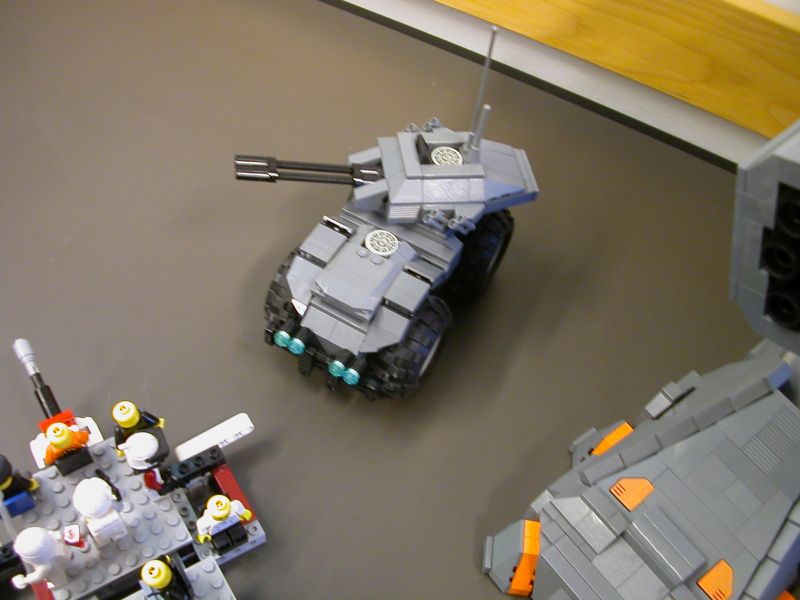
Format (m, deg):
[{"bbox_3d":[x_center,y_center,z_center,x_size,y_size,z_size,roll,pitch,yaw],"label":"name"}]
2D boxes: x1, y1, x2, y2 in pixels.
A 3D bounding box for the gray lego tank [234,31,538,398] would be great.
[{"bbox_3d":[-0.014,-0.050,0.416,0.130,0.144,0.139,28,57,15],"label":"gray lego tank"}]

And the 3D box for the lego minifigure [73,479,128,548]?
[{"bbox_3d":[-0.127,0.088,0.358,0.022,0.041,0.017,-26,61,-21],"label":"lego minifigure"}]

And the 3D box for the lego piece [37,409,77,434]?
[{"bbox_3d":[-0.151,0.057,0.380,0.016,0.008,0.009,-26,61,-21],"label":"lego piece"}]

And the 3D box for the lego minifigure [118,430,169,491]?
[{"bbox_3d":[-0.110,0.071,0.372,0.017,0.041,0.022,-26,61,-21],"label":"lego minifigure"}]

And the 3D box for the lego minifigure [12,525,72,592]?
[{"bbox_3d":[-0.148,0.105,0.345,0.019,0.041,0.022,-26,61,-21],"label":"lego minifigure"}]

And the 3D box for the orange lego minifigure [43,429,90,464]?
[{"bbox_3d":[-0.146,0.064,0.374,0.021,0.014,0.012,-26,61,-21],"label":"orange lego minifigure"}]

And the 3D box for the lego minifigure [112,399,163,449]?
[{"bbox_3d":[-0.118,0.059,0.380,0.025,0.040,0.017,-34,64,-25],"label":"lego minifigure"}]

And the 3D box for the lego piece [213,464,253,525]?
[{"bbox_3d":[-0.075,0.090,0.390,0.009,0.009,0.032,-26,61,-21],"label":"lego piece"}]

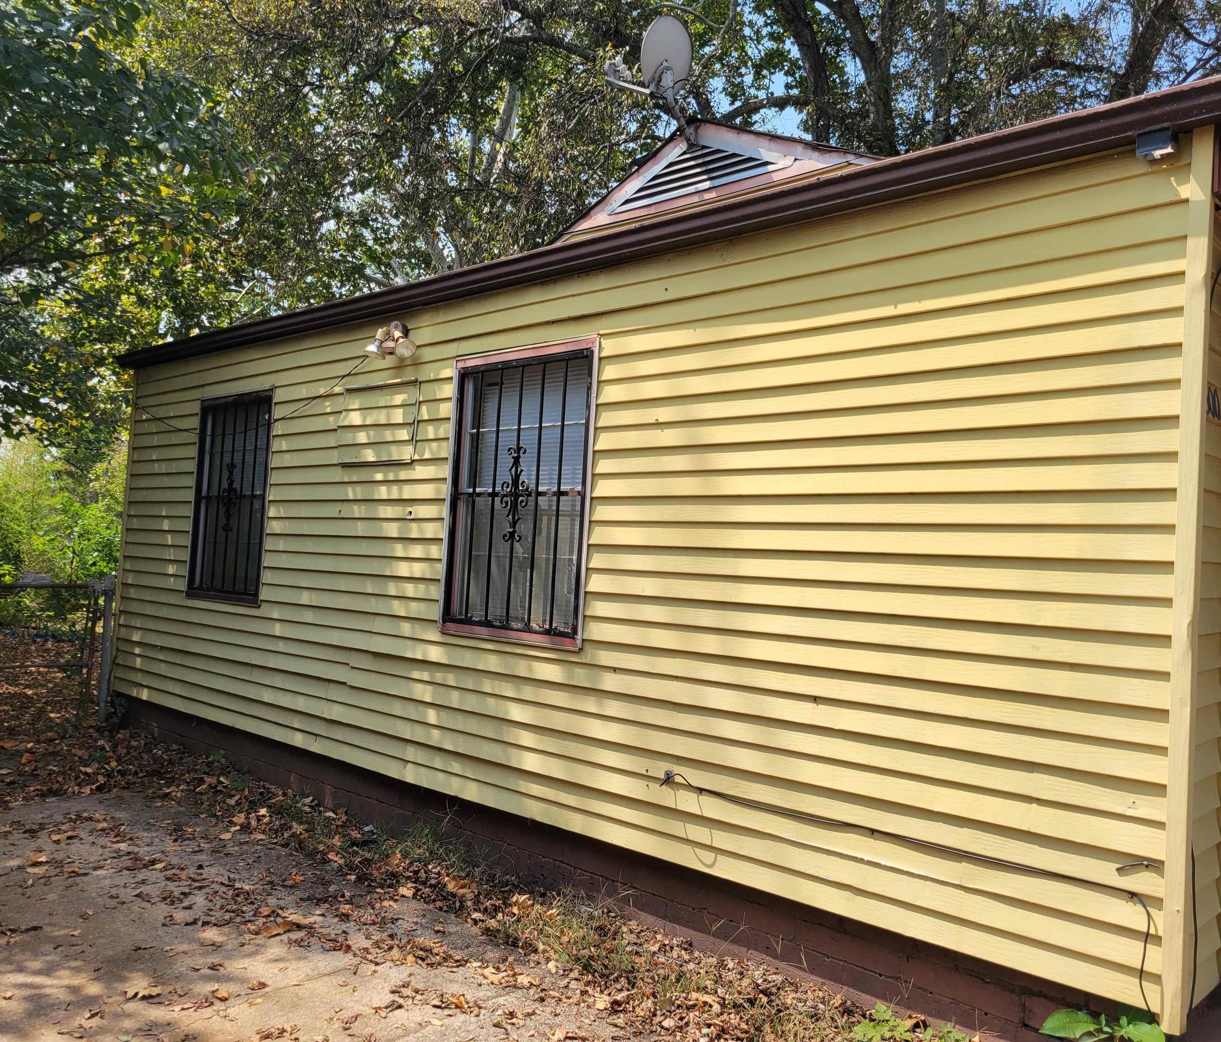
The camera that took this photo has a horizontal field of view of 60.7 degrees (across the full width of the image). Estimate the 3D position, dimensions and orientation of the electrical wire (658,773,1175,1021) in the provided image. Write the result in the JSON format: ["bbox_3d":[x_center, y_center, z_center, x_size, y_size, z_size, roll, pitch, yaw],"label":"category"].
[{"bbox_3d":[0.829,1.148,3.437,1.790,0.385,0.060,1,-4,44],"label":"electrical wire"}]

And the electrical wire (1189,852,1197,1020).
[{"bbox_3d":[1.586,1.116,2.841,0.018,0.455,0.035,1,-4,44],"label":"electrical wire"}]

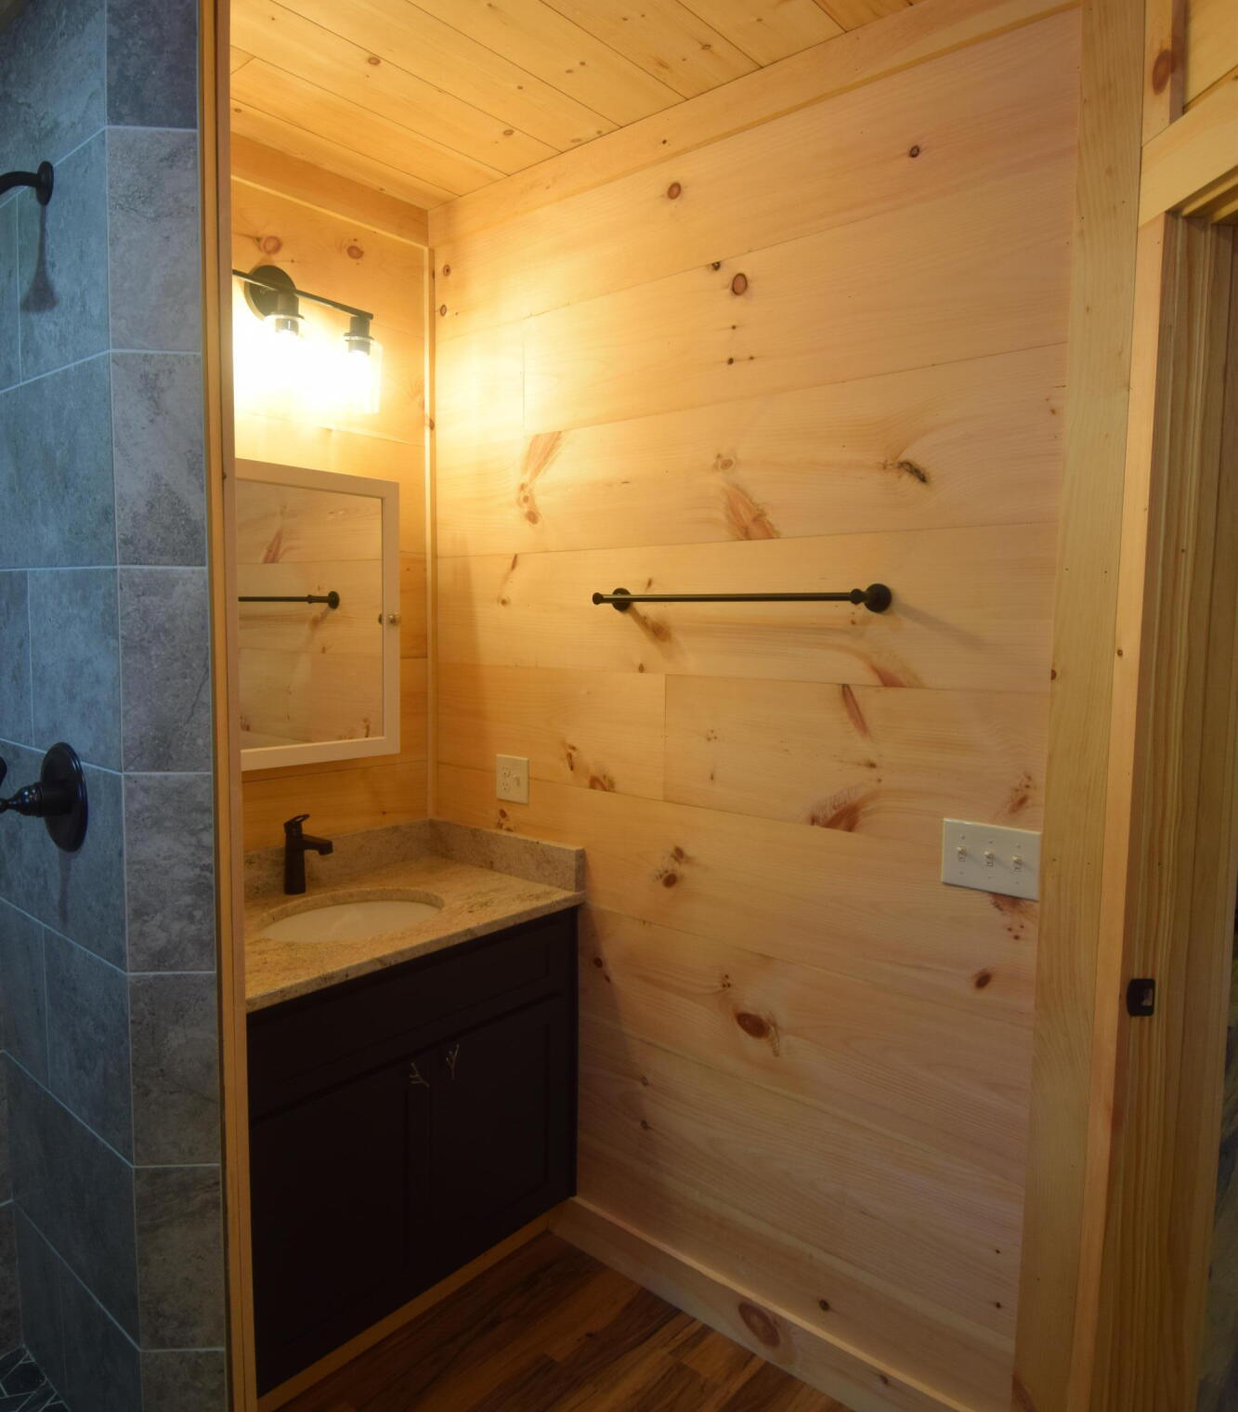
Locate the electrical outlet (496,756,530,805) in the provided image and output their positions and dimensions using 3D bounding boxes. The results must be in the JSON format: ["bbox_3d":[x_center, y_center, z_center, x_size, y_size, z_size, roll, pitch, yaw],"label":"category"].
[{"bbox_3d":[-0.264,0.183,2.316,0.117,0.114,0.011,5,6,40],"label":"electrical outlet"}]

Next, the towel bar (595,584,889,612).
[{"bbox_3d":[0.206,-0.212,1.832,0.658,0.054,0.093,5,6,40],"label":"towel bar"}]

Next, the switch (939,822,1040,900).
[{"bbox_3d":[0.624,0.259,1.563,0.162,0.114,0.016,5,6,40],"label":"switch"}]

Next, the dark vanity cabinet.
[{"bbox_3d":[-0.600,0.847,2.064,0.555,0.746,0.903,5,6,40],"label":"dark vanity cabinet"}]

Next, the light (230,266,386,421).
[{"bbox_3d":[-0.737,-0.835,2.054,0.142,0.290,0.472,5,6,40],"label":"light"}]

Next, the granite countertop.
[{"bbox_3d":[-0.589,0.413,2.022,0.571,0.126,0.903,5,6,40],"label":"granite countertop"}]

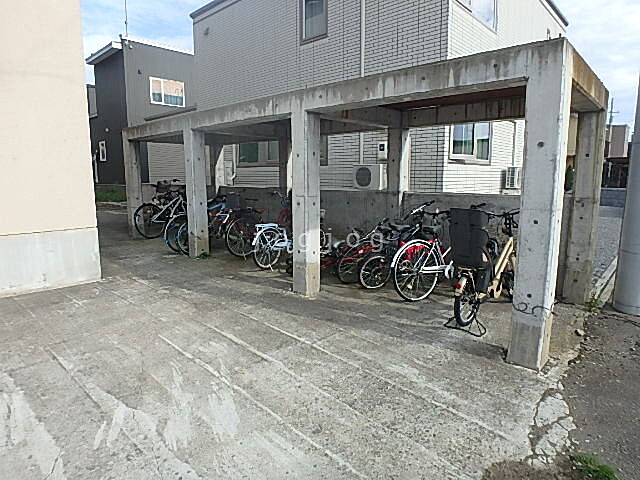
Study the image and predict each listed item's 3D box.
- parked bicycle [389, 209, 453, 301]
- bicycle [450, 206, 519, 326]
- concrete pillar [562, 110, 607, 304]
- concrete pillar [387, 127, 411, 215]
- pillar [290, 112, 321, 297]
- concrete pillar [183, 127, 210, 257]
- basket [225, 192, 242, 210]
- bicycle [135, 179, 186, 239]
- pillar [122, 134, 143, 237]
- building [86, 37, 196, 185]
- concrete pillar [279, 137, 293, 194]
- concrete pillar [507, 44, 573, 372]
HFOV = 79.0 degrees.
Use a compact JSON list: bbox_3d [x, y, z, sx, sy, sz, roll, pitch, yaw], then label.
[{"bbox_3d":[1.600,0.159,4.768,1.780,1.050,0.570,-5,9,-30],"label":"parked bicycle"},{"bbox_3d":[1.882,0.207,4.223,1.650,1.200,0.580,-8,11,-42],"label":"bicycle"},{"bbox_3d":[3.053,-0.358,4.510,0.239,2.159,0.244,7,11,42],"label":"concrete pillar"},{"bbox_3d":[1.231,-0.622,6.142,0.239,2.200,0.244,7,11,42],"label":"concrete pillar"},{"bbox_3d":[-0.165,-0.396,4.720,0.239,2.159,0.244,7,11,42],"label":"pillar"},{"bbox_3d":[-2.006,-0.732,6.360,0.239,2.008,0.244,7,11,42],"label":"concrete pillar"},{"bbox_3d":[-1.671,-0.744,7.500,0.320,0.270,0.270,8,11,44],"label":"basket"},{"bbox_3d":[-3.108,-0.622,8.111,0.570,1.070,1.750,5,10,32],"label":"bicycle"},{"bbox_3d":[-3.800,-1.096,7.960,0.239,2.083,0.244,7,11,42],"label":"pillar"},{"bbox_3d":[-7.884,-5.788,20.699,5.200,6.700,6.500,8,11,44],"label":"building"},{"bbox_3d":[-0.632,-0.982,7.799,0.239,2.093,0.244,7,11,42],"label":"concrete pillar"},{"bbox_3d":[1.710,-0.211,3.028,0.239,2.444,0.244,7,11,42],"label":"concrete pillar"}]

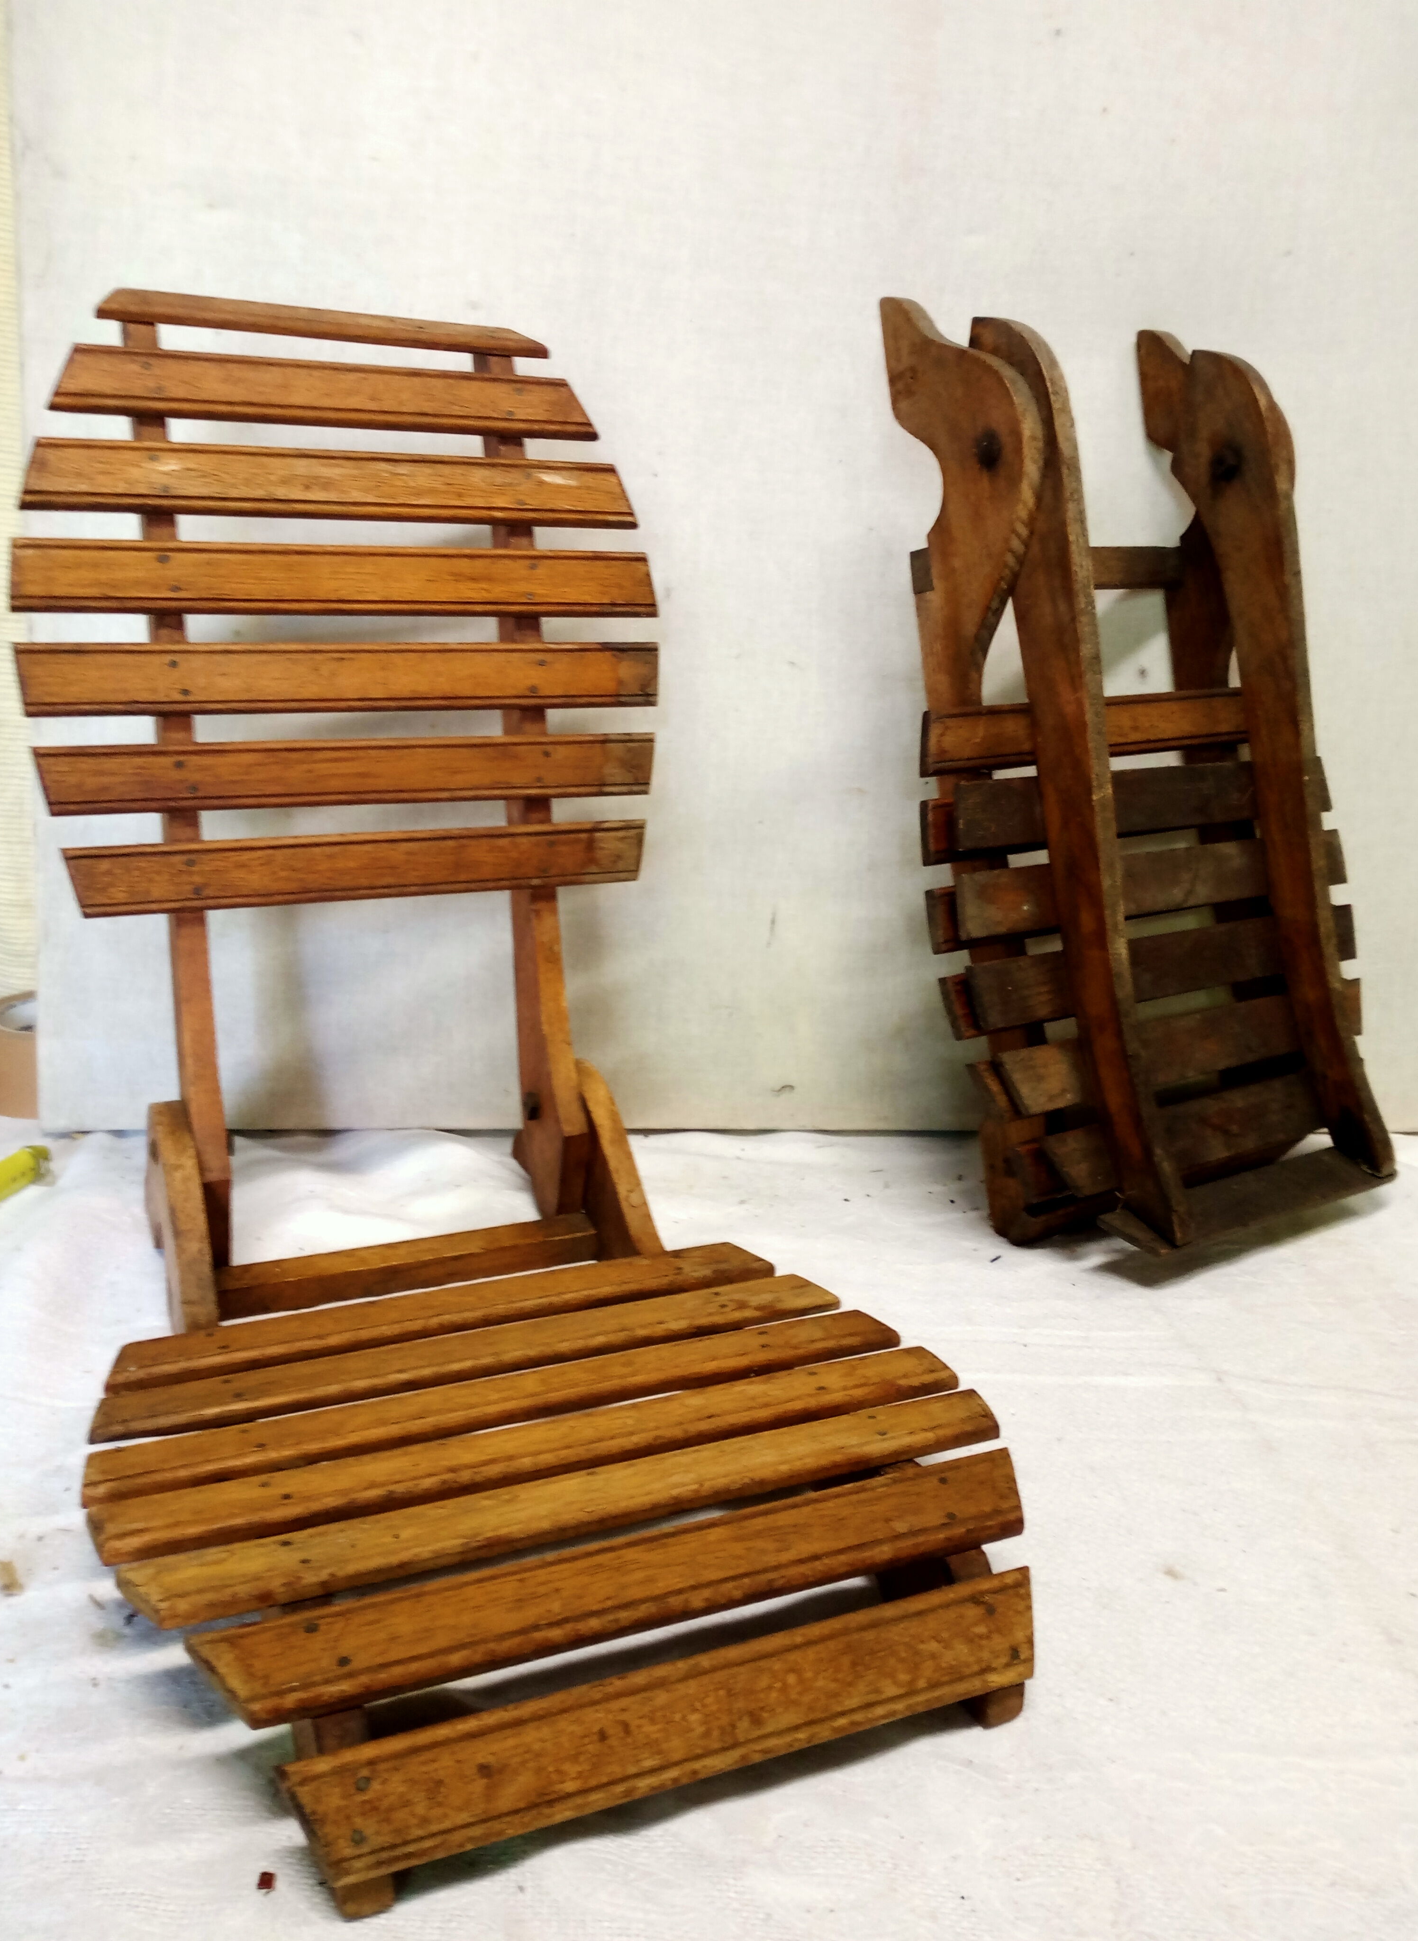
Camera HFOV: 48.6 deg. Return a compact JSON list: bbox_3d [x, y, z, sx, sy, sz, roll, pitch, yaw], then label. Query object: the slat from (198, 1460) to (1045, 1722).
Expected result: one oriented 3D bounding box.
[{"bbox_3d":[-0.016,0.192,0.500,0.283,0.007,0.034,-5,26,-23],"label":"slat"}]

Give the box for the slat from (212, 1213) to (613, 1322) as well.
[{"bbox_3d":[-0.153,0.154,0.817,0.215,0.017,0.025,-5,17,-23],"label":"slat"}]

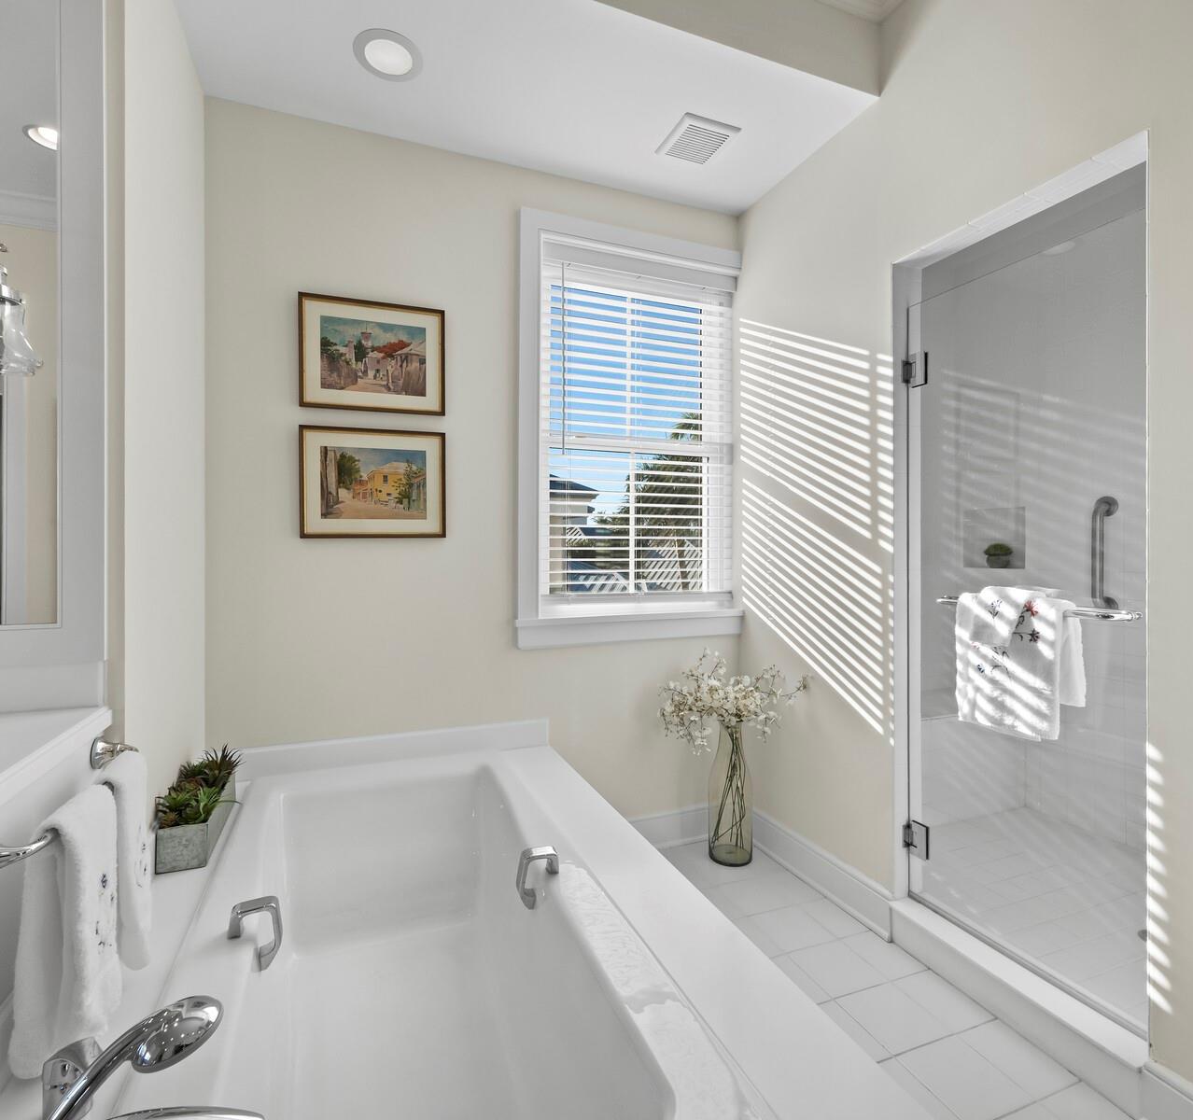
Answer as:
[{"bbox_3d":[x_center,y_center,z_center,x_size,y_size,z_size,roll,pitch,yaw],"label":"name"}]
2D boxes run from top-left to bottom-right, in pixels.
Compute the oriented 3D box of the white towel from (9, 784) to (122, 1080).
[{"bbox_3d":[-0.792,0.542,0.934,0.093,0.335,0.195,0,0,-21],"label":"white towel"}]

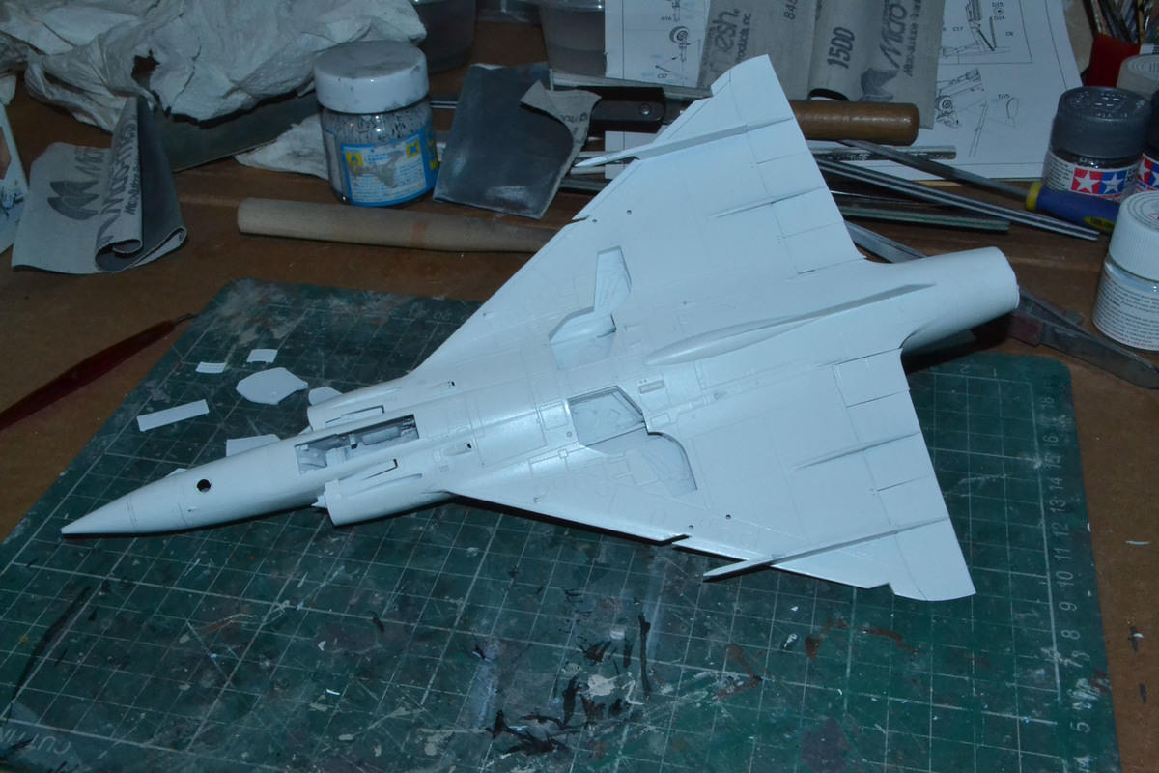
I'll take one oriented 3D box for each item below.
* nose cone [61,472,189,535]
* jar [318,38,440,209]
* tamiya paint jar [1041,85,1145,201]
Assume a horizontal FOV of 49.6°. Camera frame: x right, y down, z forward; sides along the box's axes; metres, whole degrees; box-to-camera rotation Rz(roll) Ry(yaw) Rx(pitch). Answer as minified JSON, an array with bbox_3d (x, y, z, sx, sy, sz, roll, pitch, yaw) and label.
[{"bbox_3d":[-0.128,0.036,0.353,0.035,0.017,0.017,-14,36,-2],"label":"nose cone"},{"bbox_3d":[-0.085,-0.111,0.529,0.046,0.055,0.046,-1,36,1],"label":"jar"},{"bbox_3d":[0.207,-0.096,0.506,0.035,0.038,0.035,3,36,8],"label":"tamiya paint jar"}]

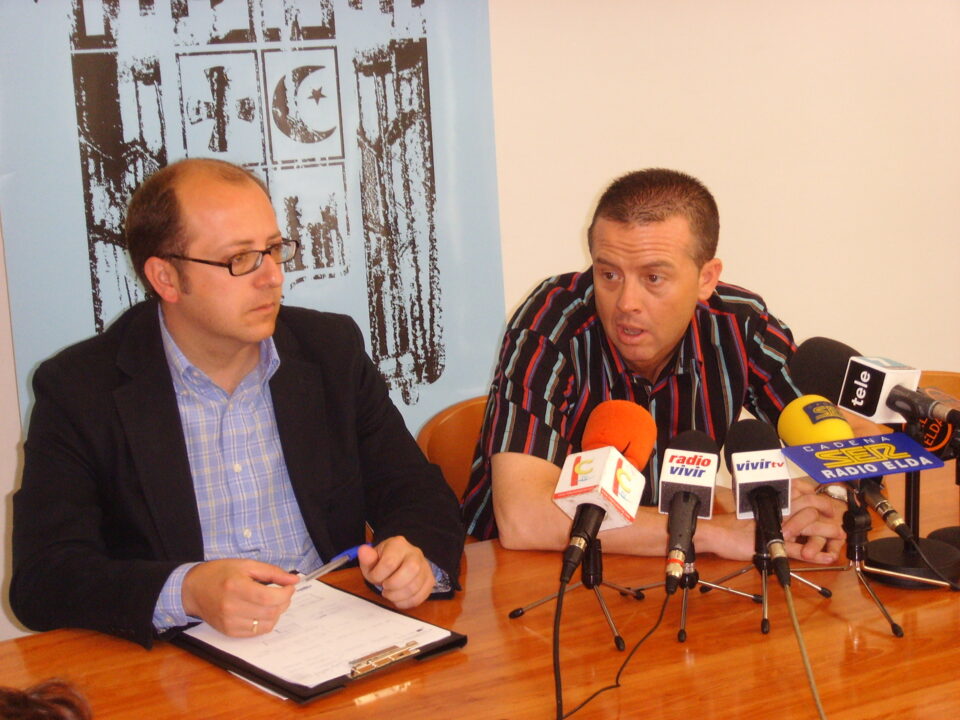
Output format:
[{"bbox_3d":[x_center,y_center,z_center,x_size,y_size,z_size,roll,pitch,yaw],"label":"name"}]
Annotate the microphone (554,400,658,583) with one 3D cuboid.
[{"bbox_3d":[0.144,0.156,2.325,0.090,0.090,0.250,21,53,5],"label":"microphone"}]

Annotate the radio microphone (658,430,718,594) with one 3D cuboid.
[{"bbox_3d":[0.247,0.181,2.345,0.064,0.064,0.240,9,50,7],"label":"radio microphone"}]

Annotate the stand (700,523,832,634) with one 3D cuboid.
[{"bbox_3d":[0.344,0.246,2.339,0.161,0.125,0.143,0,13,9],"label":"stand"}]

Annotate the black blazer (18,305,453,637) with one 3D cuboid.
[{"bbox_3d":[-0.337,0.214,2.591,0.570,0.580,0.460,-9,15,-27],"label":"black blazer"}]

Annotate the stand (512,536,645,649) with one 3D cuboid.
[{"bbox_3d":[0.141,0.263,2.310,0.174,0.120,0.154,-6,14,-17],"label":"stand"}]

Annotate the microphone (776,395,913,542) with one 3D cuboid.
[{"bbox_3d":[0.447,0.130,2.360,0.088,0.088,0.265,-40,43,6],"label":"microphone"}]

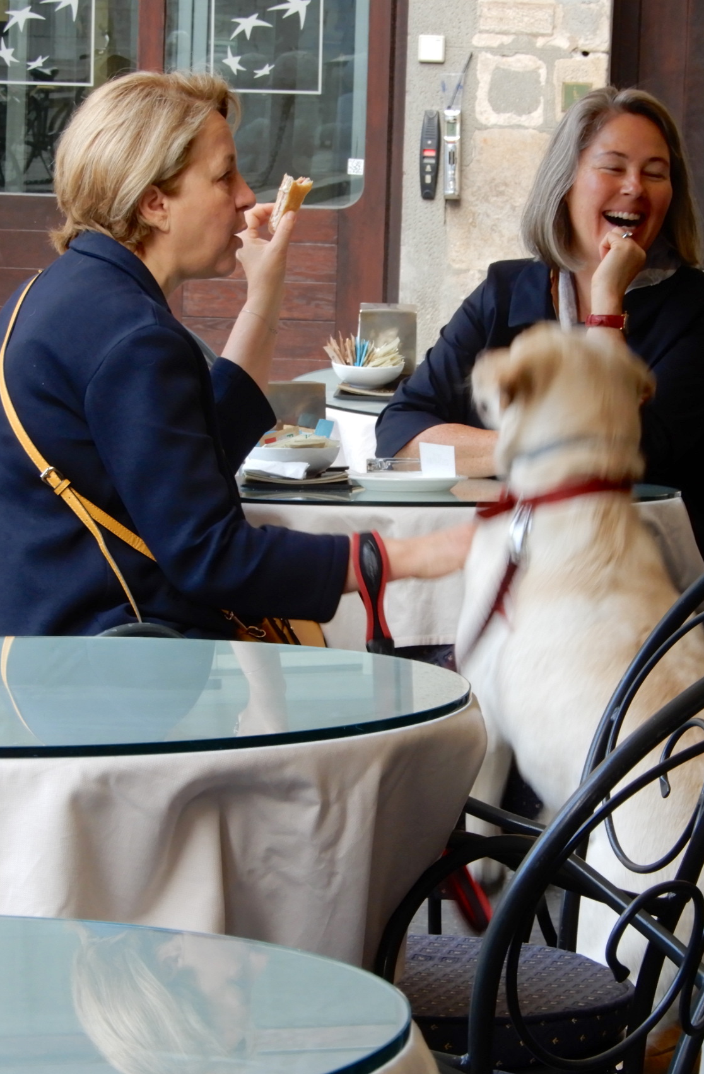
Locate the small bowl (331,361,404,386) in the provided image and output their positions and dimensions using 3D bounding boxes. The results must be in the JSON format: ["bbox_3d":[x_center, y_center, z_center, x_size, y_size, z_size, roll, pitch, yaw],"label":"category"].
[{"bbox_3d":[0.027,-0.266,6.475,0.120,0.040,0.120,2,7,0],"label":"small bowl"}]

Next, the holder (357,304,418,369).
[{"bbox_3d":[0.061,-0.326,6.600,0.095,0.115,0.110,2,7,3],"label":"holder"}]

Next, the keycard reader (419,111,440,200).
[{"bbox_3d":[0.238,-1.175,12.100,0.062,0.272,0.050,2,7,5],"label":"keycard reader"}]

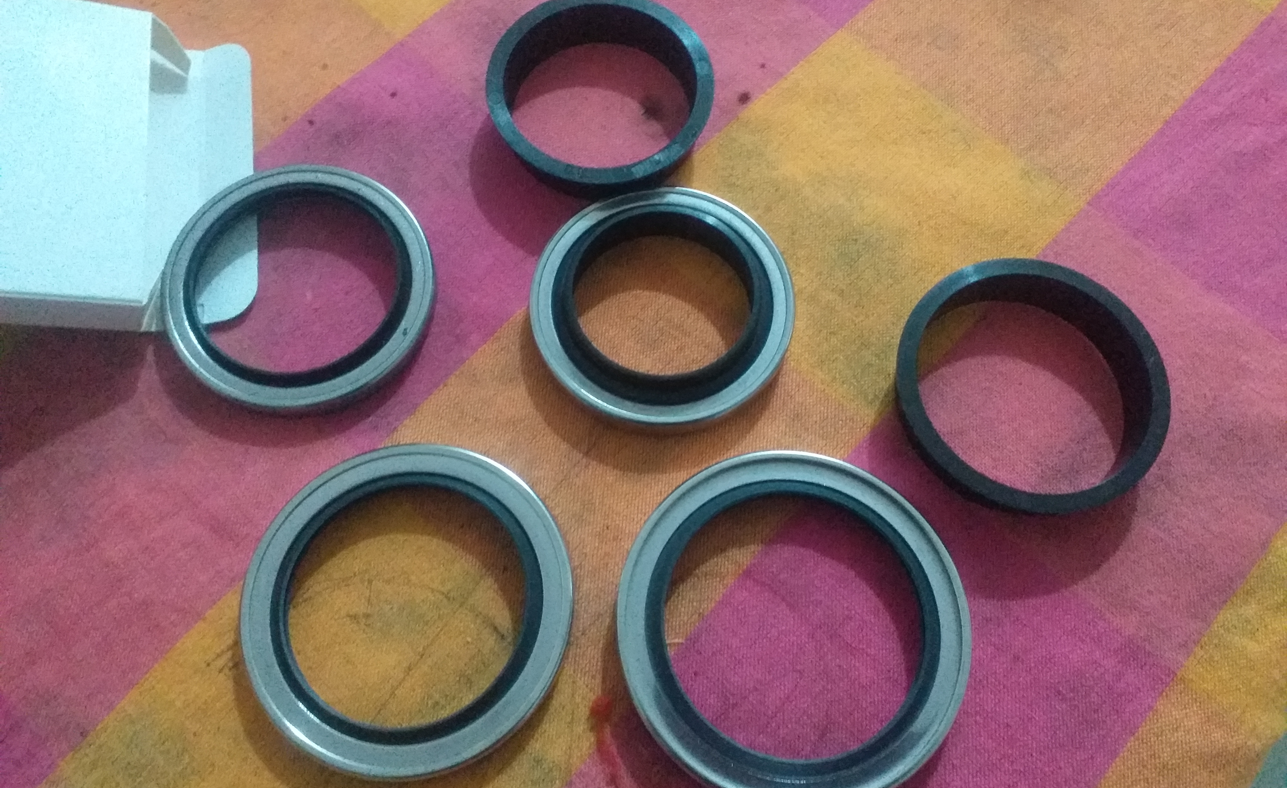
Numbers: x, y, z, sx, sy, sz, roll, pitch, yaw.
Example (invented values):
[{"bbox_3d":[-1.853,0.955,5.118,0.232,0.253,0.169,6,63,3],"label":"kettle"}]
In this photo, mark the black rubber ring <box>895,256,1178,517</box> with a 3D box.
[{"bbox_3d":[0.100,-0.001,0.255,0.070,0.015,0.070,0,70,-1],"label":"black rubber ring"}]

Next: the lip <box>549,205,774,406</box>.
[{"bbox_3d":[0.005,-0.024,0.261,0.059,0.014,0.059,0,70,-1],"label":"lip"}]

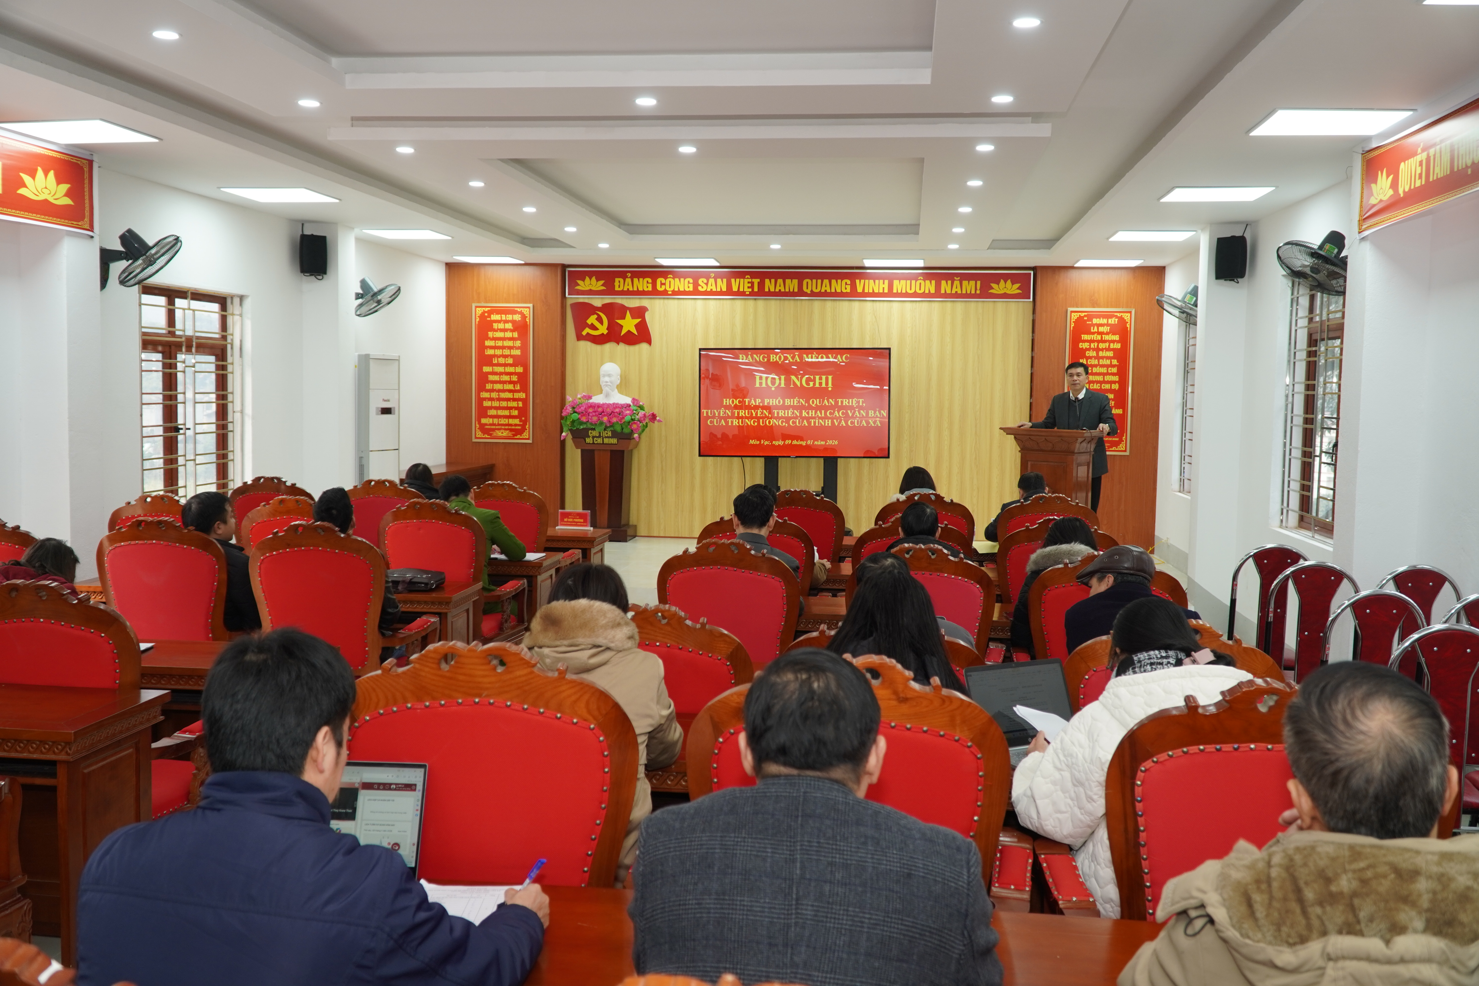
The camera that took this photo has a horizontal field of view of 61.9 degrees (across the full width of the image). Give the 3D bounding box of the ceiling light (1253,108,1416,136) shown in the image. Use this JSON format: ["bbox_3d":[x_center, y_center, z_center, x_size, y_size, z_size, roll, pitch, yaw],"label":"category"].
[{"bbox_3d":[2.740,-1.730,5.732,0.600,0.030,0.600,2,5,8],"label":"ceiling light"}]

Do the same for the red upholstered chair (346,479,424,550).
[{"bbox_3d":[-2.080,0.419,7.428,0.630,1.050,0.620,1,5,0],"label":"red upholstered chair"}]

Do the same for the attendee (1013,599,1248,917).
[{"bbox_3d":[0.792,0.774,2.468,0.520,1.172,0.720,0,5,-7],"label":"attendee"}]

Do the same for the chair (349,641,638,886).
[{"bbox_3d":[-0.419,0.773,2.351,0.660,1.110,0.650,1,5,4],"label":"chair"}]

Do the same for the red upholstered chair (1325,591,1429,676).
[{"bbox_3d":[2.308,0.794,4.789,0.430,0.910,0.500,1,5,-4],"label":"red upholstered chair"}]

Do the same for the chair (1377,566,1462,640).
[{"bbox_3d":[2.749,0.773,5.334,0.420,0.960,0.500,1,5,-6],"label":"chair"}]

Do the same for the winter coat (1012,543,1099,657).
[{"bbox_3d":[1.251,0.528,4.734,0.500,0.697,0.450,1,5,3],"label":"winter coat"}]

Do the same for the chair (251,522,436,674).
[{"bbox_3d":[-1.625,0.635,5.248,0.590,1.080,0.630,2,5,12],"label":"chair"}]

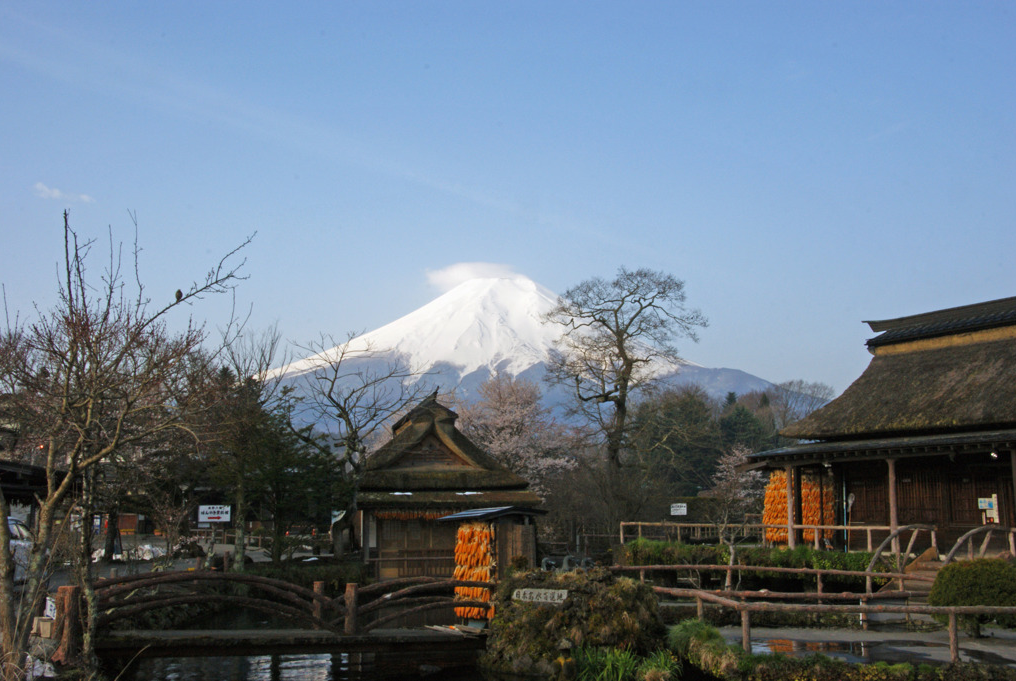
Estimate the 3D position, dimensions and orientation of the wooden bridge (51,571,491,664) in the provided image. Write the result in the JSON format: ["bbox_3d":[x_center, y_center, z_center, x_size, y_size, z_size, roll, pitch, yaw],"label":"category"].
[{"bbox_3d":[-3.628,4.427,18.073,7.020,1.330,1.200,1,-8,-5],"label":"wooden bridge"}]

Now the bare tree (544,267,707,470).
[{"bbox_3d":[5.521,2.663,52.106,7.700,12.500,7.200,0,-8,0],"label":"bare tree"}]

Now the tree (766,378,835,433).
[{"bbox_3d":[23.870,8.591,89.651,6.800,11.080,6.500,0,-8,0],"label":"tree"}]

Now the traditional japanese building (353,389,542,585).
[{"bbox_3d":[-2.050,4.208,31.924,4.900,5.210,5.400,2,-8,-15],"label":"traditional japanese building"}]

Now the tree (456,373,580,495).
[{"bbox_3d":[0.344,4.620,44.782,5.300,6.690,5.000,0,-8,0],"label":"tree"}]

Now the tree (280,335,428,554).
[{"bbox_3d":[-4.191,2.805,29.892,4.010,5.990,3.700,0,-8,0],"label":"tree"}]

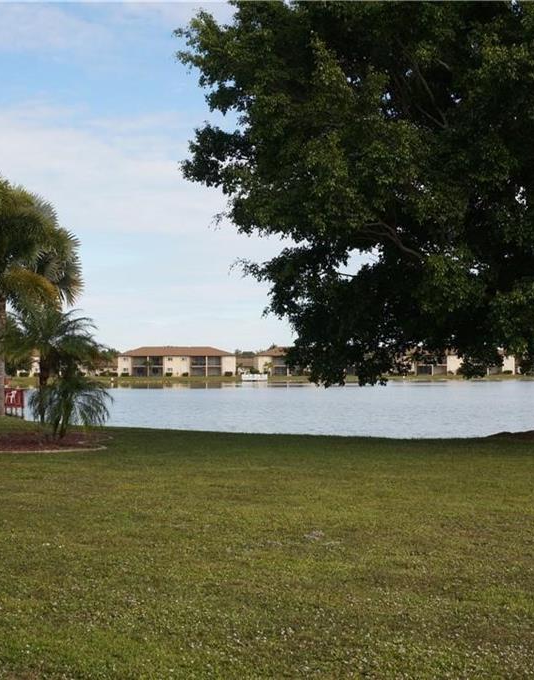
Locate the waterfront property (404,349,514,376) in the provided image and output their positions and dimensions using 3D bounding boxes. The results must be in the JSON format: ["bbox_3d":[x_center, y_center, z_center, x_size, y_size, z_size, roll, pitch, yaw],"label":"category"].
[{"bbox_3d":[52.126,5.927,300.105,30.000,7.700,13.000,0,-2,5],"label":"waterfront property"}]

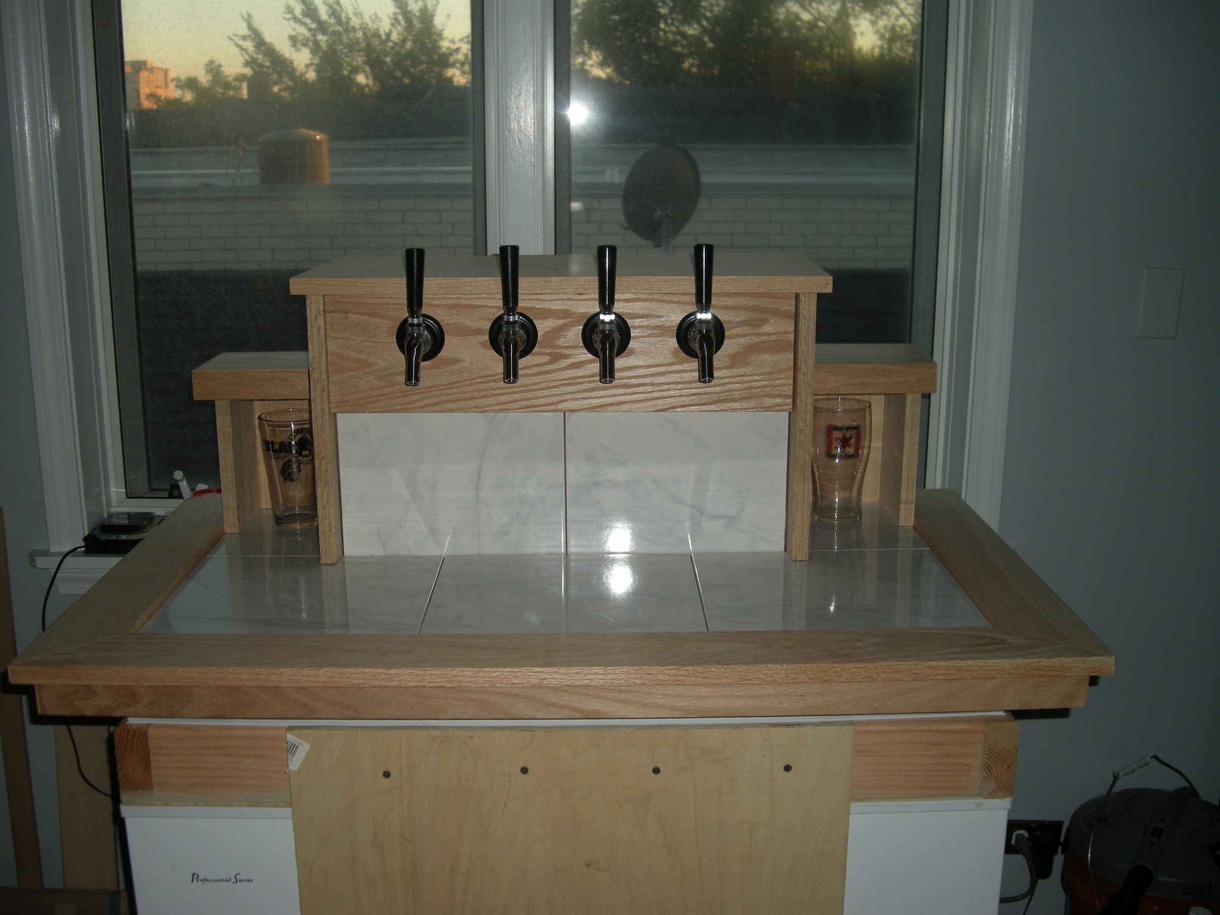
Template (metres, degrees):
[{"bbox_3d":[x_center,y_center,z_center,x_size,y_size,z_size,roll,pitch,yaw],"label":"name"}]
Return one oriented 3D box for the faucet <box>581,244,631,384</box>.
[{"bbox_3d":[-0.004,-0.163,1.477,0.057,0.150,0.092,0,14,-1],"label":"faucet"}]

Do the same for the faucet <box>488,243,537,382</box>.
[{"bbox_3d":[-0.112,-0.163,1.476,0.057,0.150,0.092,0,14,-1],"label":"faucet"}]

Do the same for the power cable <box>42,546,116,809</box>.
[{"bbox_3d":[-0.764,0.312,1.863,0.076,0.397,0.080,0,14,-1],"label":"power cable"}]

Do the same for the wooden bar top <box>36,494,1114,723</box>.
[{"bbox_3d":[-0.048,0.152,1.537,1.060,0.060,0.580,0,14,-1],"label":"wooden bar top"}]

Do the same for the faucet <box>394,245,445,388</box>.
[{"bbox_3d":[-0.221,-0.162,1.474,0.057,0.150,0.092,0,14,-1],"label":"faucet"}]

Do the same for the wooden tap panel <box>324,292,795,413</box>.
[{"bbox_3d":[-0.056,-0.124,1.525,0.545,0.142,0.020,0,14,-1],"label":"wooden tap panel"}]

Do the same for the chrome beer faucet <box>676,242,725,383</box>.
[{"bbox_3d":[0.107,-0.164,1.478,0.057,0.150,0.092,0,14,-1],"label":"chrome beer faucet"}]

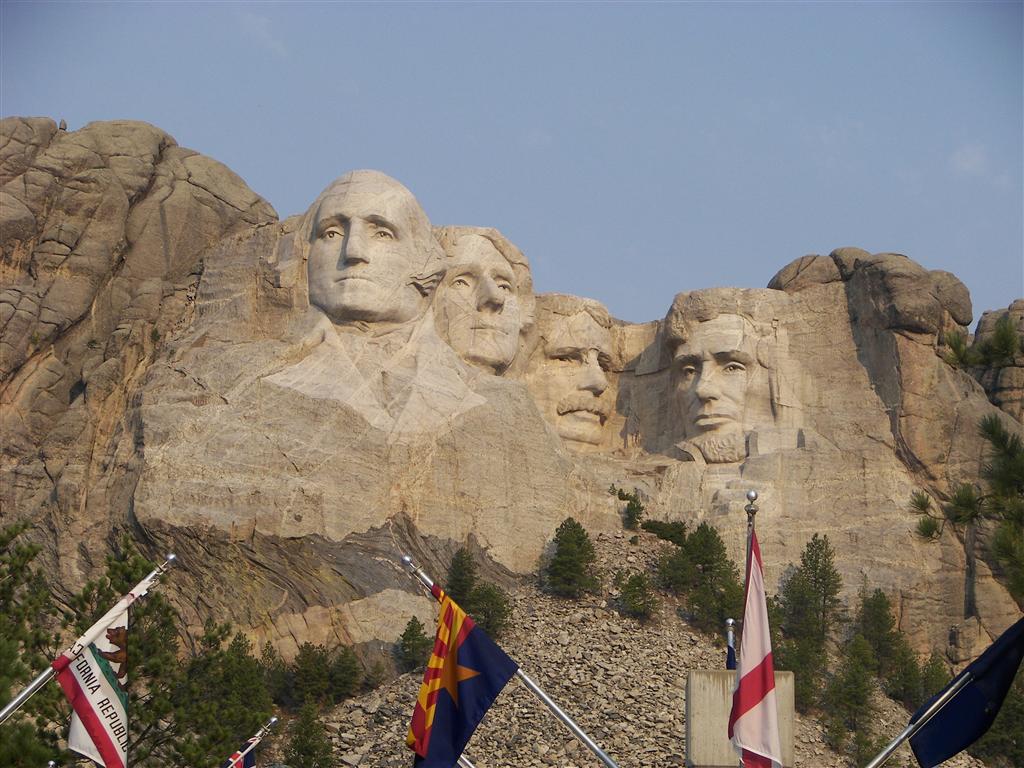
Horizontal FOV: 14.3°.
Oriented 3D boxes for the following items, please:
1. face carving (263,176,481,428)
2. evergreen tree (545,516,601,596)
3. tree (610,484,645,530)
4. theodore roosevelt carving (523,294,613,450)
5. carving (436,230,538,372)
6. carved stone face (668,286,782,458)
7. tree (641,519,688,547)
[{"bbox_3d":[-15.490,-9.120,456.650,24.000,29.500,17.000,-4,-15,15],"label":"face carving"},{"bbox_3d":[6.410,18.680,439.560,5.400,8.700,5.400,0,-14,0],"label":"evergreen tree"},{"bbox_3d":[12.830,13.720,453.610,3.600,5.000,3.500,0,-14,0],"label":"tree"},{"bbox_3d":[6.430,-1.330,472.950,10.500,18.000,9.500,11,-18,-36],"label":"theodore roosevelt carving"},{"bbox_3d":[-3.130,-9.510,464.890,11.500,17.000,10.000,8,-16,-27],"label":"carving"},{"bbox_3d":[24.200,-0.860,469.380,12.800,19.300,9.500,-4,-15,14],"label":"carved stone face"},{"bbox_3d":[16.900,16.460,452.390,5.300,3.000,4.200,0,-14,0],"label":"tree"}]

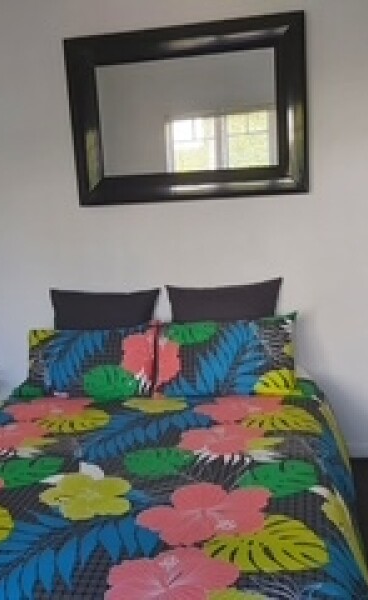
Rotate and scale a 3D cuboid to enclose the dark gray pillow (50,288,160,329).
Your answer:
[{"bbox_3d":[-0.400,0.192,3.141,0.585,0.480,0.150,-2,-5,11],"label":"dark gray pillow"}]

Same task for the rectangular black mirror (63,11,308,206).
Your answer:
[{"bbox_3d":[0.003,-0.931,3.015,1.200,0.845,0.050,-2,11,11],"label":"rectangular black mirror"}]

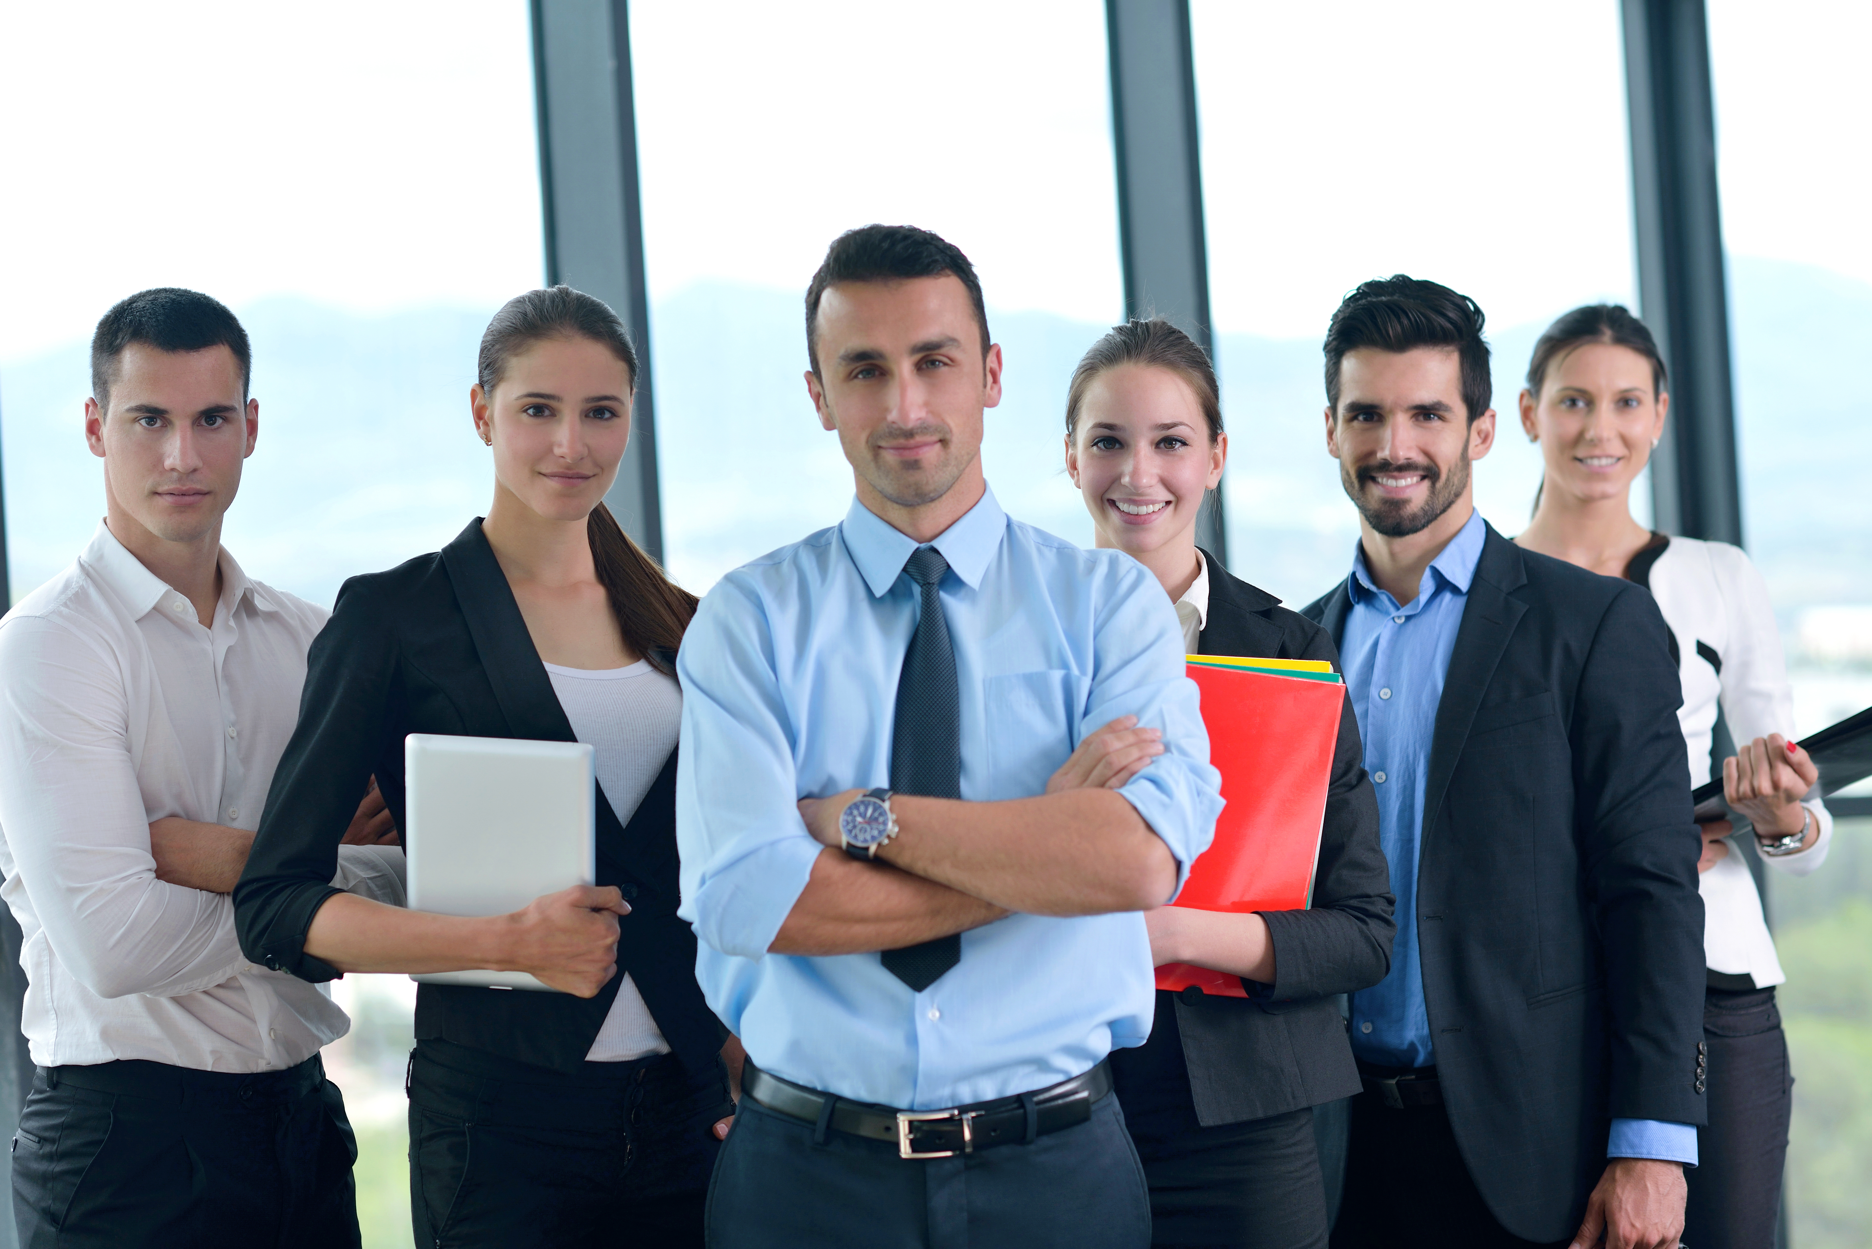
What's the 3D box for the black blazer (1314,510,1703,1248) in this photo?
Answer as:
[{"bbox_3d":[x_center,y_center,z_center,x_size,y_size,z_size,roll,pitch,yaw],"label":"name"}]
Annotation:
[{"bbox_3d":[0.549,0.265,4.530,0.500,0.735,0.310,-2,-1,33],"label":"black blazer"}]

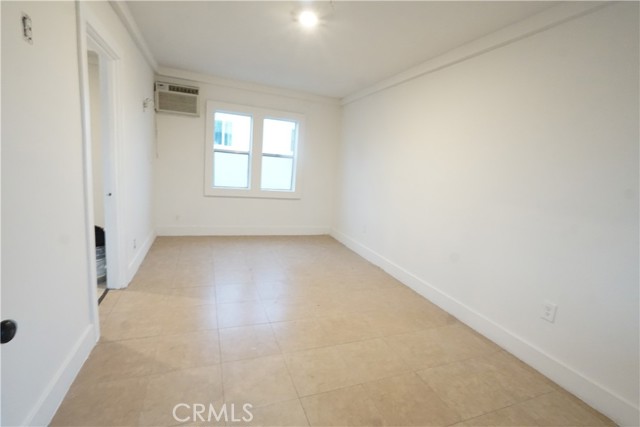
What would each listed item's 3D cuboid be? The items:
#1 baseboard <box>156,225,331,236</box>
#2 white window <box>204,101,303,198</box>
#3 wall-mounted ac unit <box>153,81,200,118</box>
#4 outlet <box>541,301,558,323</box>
[{"bbox_3d":[-1.129,0.310,4.873,2.901,0.163,0.022,1,11,-22],"label":"baseboard"},{"bbox_3d":[-1.031,-0.974,4.635,1.528,1.427,0.100,1,11,-22],"label":"white window"},{"bbox_3d":[-2.003,-1.598,4.014,0.530,0.375,0.200,1,11,-22],"label":"wall-mounted ac unit"},{"bbox_3d":[1.598,0.685,1.990,0.012,0.122,0.077,1,11,-22],"label":"outlet"}]

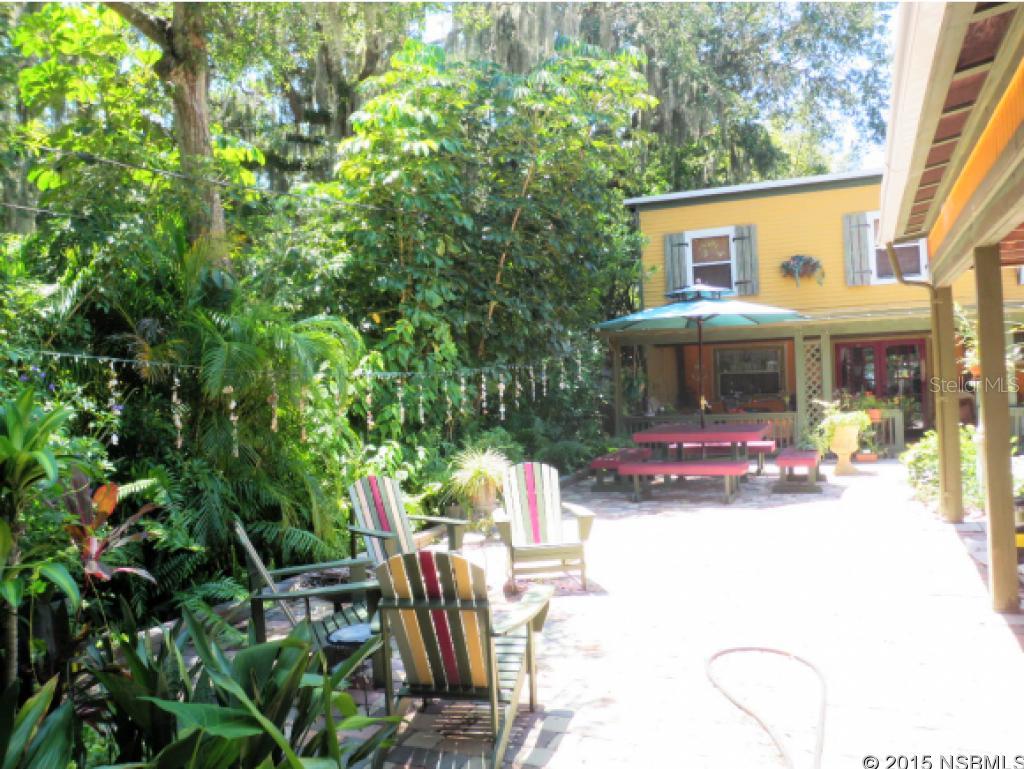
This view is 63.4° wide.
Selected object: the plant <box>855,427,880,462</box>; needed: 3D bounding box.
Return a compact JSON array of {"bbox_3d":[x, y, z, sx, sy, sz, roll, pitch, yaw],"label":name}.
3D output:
[{"bbox_3d":[5.797,0.978,13.512,0.420,0.580,0.340,-2,0,23],"label":"plant"}]

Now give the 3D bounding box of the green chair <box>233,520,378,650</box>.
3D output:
[{"bbox_3d":[-1.128,1.156,4.485,0.839,0.894,0.751,-3,0,-16],"label":"green chair"}]

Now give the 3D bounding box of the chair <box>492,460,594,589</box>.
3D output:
[{"bbox_3d":[0.214,1.086,6.480,0.751,0.894,0.839,-3,0,-6],"label":"chair"}]

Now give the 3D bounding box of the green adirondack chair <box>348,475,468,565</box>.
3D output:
[{"bbox_3d":[-0.827,1.133,6.156,0.839,0.894,0.751,-2,0,43],"label":"green adirondack chair"}]

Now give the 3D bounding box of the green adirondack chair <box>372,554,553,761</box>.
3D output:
[{"bbox_3d":[-0.253,1.123,3.687,0.751,0.894,0.839,-2,0,14],"label":"green adirondack chair"}]

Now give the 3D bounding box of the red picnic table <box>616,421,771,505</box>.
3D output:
[{"bbox_3d":[2.558,1.008,11.295,1.620,0.790,2.700,-2,0,23],"label":"red picnic table"}]

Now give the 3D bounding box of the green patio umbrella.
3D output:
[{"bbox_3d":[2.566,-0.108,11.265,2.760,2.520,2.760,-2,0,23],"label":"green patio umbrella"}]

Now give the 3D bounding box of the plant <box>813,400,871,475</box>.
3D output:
[{"bbox_3d":[4.789,0.774,11.989,0.780,1.050,0.750,-2,0,23],"label":"plant"}]

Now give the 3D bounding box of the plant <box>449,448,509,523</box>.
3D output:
[{"bbox_3d":[-0.345,1.083,8.800,0.660,0.800,0.640,-2,0,0],"label":"plant"}]

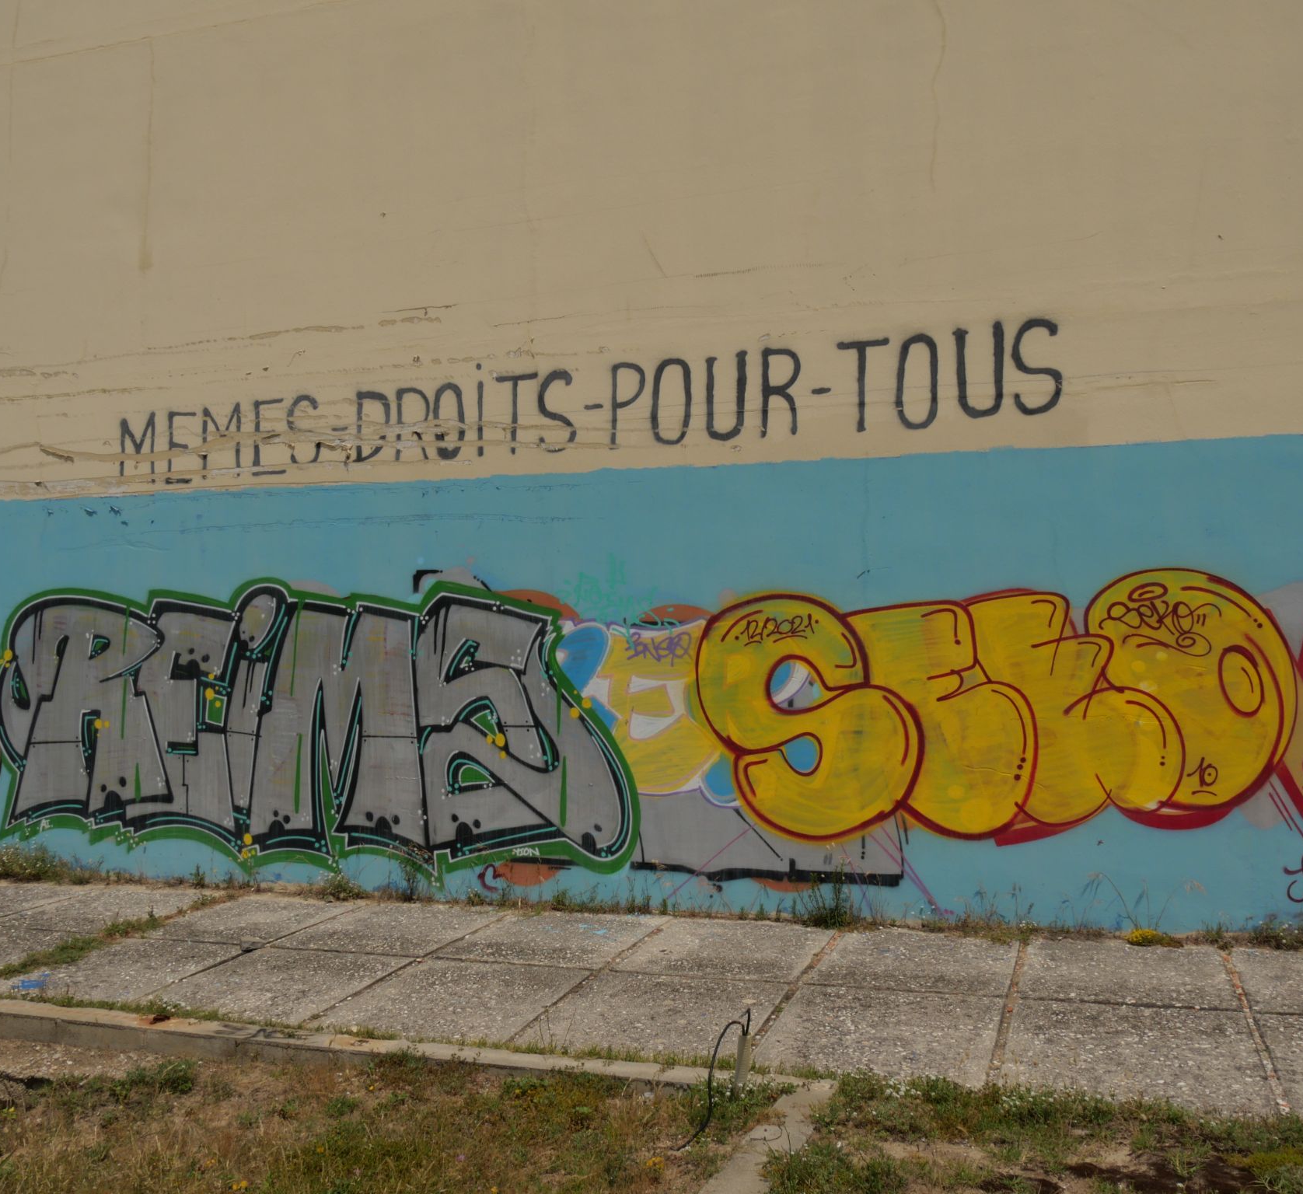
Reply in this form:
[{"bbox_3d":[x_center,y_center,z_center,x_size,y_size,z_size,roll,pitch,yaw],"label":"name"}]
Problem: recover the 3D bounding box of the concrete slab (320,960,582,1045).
[{"bbox_3d":[-0.837,1.794,5.660,0.889,0.080,1.081,-1,-2,18],"label":"concrete slab"}]

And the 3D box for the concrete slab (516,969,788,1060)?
[{"bbox_3d":[0.057,1.853,5.627,0.925,0.080,1.093,-2,-1,19],"label":"concrete slab"}]

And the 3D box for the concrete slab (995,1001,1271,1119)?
[{"bbox_3d":[1.869,1.802,5.027,0.922,0.080,1.140,-2,-1,19],"label":"concrete slab"}]

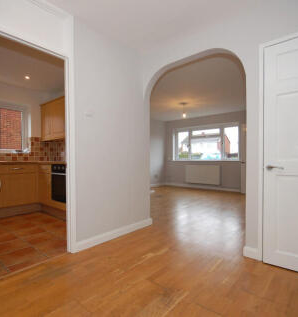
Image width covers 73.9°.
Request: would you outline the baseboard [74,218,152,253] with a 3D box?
[{"bbox_3d":[-0.350,0.918,2.480,0.022,0.094,1.200,0,0,43],"label":"baseboard"}]

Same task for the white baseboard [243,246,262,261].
[{"bbox_3d":[0.996,0.917,1.915,0.145,0.094,0.022,0,0,40],"label":"white baseboard"}]

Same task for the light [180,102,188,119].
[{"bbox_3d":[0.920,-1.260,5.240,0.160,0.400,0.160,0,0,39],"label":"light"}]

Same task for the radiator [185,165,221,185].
[{"bbox_3d":[1.785,0.530,6.580,1.190,0.585,0.100,0,0,39],"label":"radiator"}]

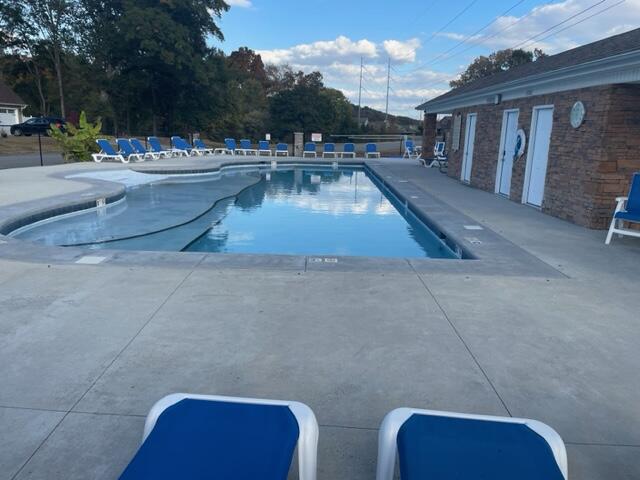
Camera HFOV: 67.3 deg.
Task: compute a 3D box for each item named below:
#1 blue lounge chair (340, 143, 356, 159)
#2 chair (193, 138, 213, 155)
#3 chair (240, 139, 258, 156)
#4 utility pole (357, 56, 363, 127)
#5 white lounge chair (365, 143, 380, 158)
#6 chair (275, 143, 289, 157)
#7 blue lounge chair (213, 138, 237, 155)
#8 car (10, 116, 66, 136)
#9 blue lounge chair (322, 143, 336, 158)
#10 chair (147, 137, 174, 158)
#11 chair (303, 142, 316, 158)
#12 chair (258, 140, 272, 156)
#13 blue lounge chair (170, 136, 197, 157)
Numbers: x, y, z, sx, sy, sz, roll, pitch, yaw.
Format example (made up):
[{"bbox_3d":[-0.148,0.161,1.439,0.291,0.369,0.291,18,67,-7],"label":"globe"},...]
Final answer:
[{"bbox_3d":[1.563,-4.799,25.847,0.700,0.760,1.850,2,13,3],"label":"blue lounge chair"},{"bbox_3d":[-6.710,-5.372,27.695,1.940,0.824,0.690,12,16,38],"label":"chair"},{"bbox_3d":[-4.245,-5.454,28.264,0.690,0.856,1.940,-3,14,-19],"label":"chair"},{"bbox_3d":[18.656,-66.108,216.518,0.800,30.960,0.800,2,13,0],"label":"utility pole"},{"bbox_3d":[2.868,-4.834,26.148,0.700,0.760,1.850,2,13,0],"label":"white lounge chair"},{"bbox_3d":[-2.199,-5.254,27.948,0.690,0.711,1.940,1,13,-4],"label":"chair"},{"bbox_3d":[-4.578,-4.821,25.156,0.700,0.800,1.850,-7,15,-31],"label":"blue lounge chair"},{"bbox_3d":[-27.494,-11.097,47.000,4.650,1.730,1.850,-2,13,-14],"label":"car"},{"bbox_3d":[0.530,-4.780,25.648,0.700,0.760,1.850,2,13,0],"label":"blue lounge chair"},{"bbox_3d":[-8.097,-4.819,24.884,1.940,0.927,0.690,10,15,32],"label":"chair"},{"bbox_3d":[-0.484,-4.756,25.449,0.700,0.750,1.850,2,13,0],"label":"chair"},{"bbox_3d":[-3.238,-5.330,27.926,0.690,0.817,1.940,0,13,-9],"label":"chair"},{"bbox_3d":[-7.228,-4.980,25.705,1.940,0.919,0.690,11,16,36],"label":"blue lounge chair"}]

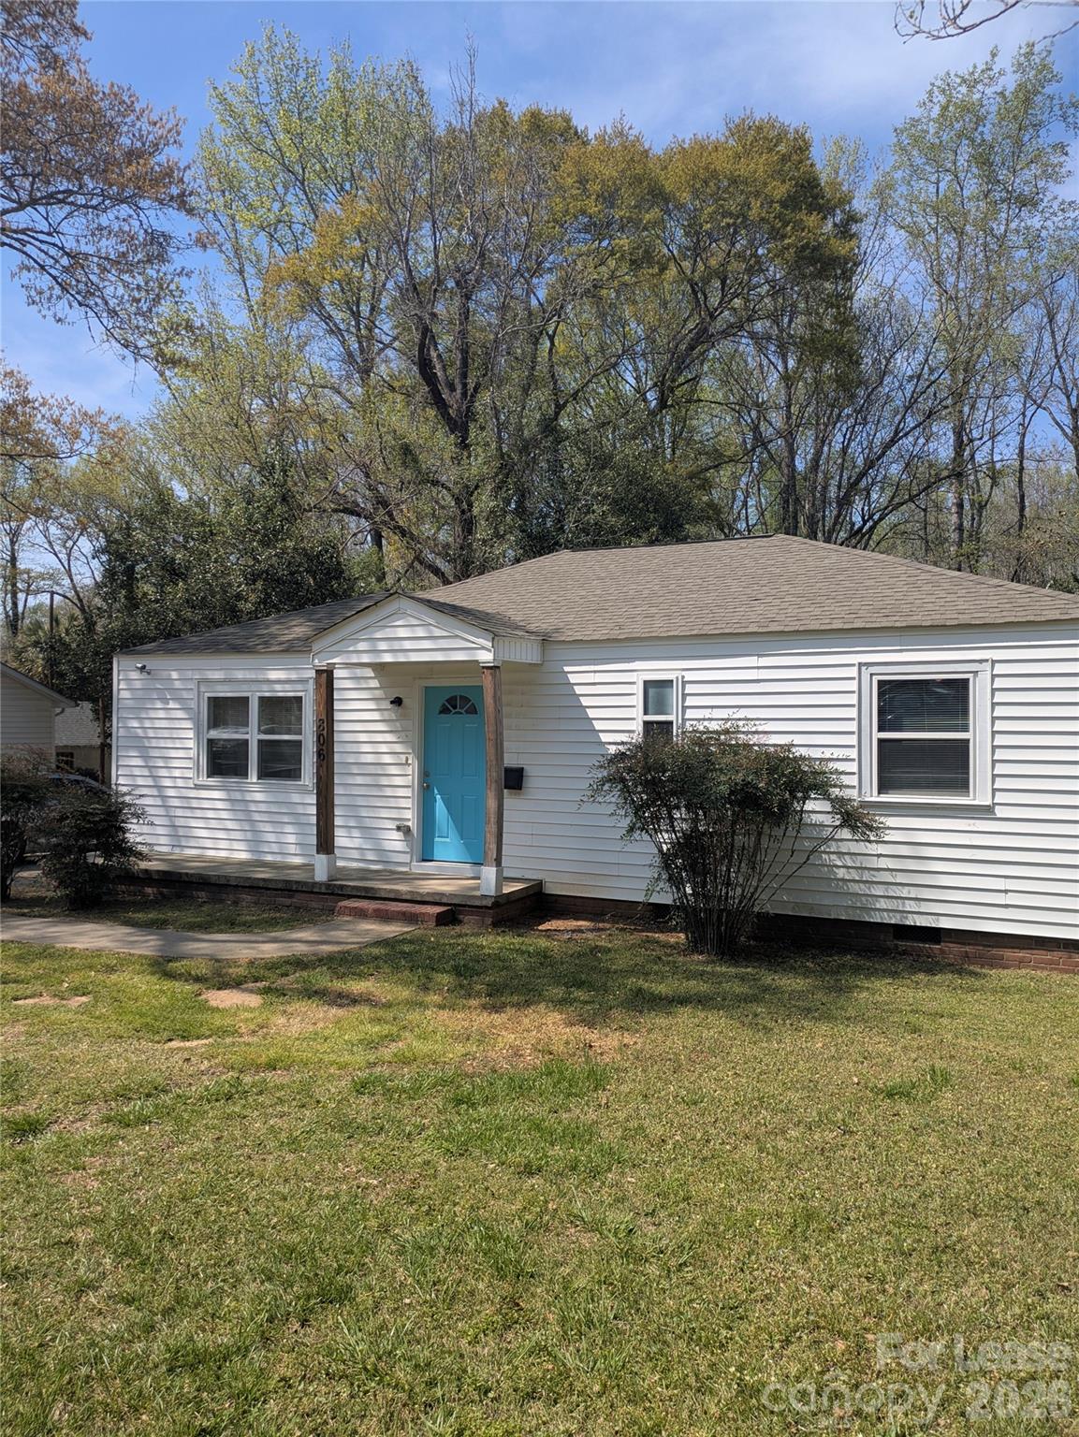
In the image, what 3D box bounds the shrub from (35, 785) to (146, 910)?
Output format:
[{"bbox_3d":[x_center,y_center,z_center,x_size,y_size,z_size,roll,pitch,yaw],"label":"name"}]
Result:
[{"bbox_3d":[-4.995,1.436,11.550,1.200,1.360,1.150,1,-1,-24],"label":"shrub"}]

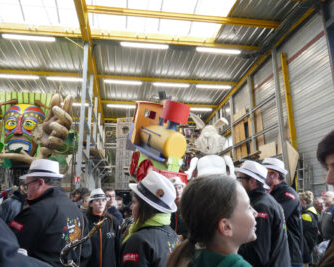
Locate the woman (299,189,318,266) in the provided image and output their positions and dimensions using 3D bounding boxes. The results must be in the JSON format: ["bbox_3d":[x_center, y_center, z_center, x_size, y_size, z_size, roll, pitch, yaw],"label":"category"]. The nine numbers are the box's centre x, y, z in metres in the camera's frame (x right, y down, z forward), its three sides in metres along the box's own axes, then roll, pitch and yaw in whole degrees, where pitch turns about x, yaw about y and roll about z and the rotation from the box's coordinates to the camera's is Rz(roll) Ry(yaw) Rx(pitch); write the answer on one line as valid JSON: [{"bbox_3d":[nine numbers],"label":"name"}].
[{"bbox_3d":[1.932,1.603,3.717,0.330,1.620,0.450,-12,-17,39],"label":"woman"}]

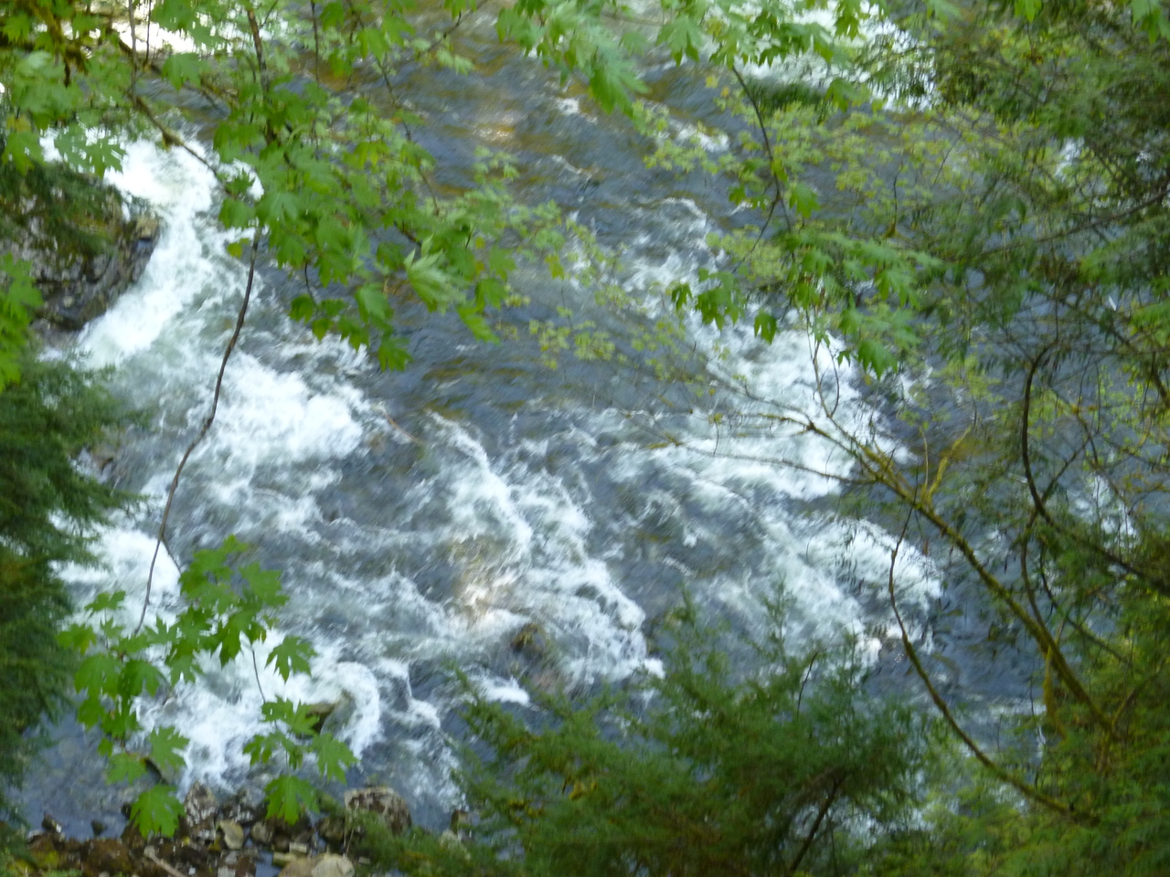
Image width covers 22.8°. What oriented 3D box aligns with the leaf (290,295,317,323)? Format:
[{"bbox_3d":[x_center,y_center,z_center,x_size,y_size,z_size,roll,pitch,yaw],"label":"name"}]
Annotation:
[{"bbox_3d":[-1.109,-0.512,11.435,0.120,0.100,0.070,0,35,0],"label":"leaf"}]

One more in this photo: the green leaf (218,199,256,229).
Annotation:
[{"bbox_3d":[-1.366,-0.879,11.385,0.150,0.120,0.080,0,35,0],"label":"green leaf"}]

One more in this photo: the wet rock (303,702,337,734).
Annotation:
[{"bbox_3d":[-2.617,2.780,28.748,0.400,0.300,0.360,0,35,0],"label":"wet rock"}]

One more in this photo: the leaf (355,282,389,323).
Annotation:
[{"bbox_3d":[-0.804,-0.514,11.000,0.131,0.128,0.070,-2,28,-4],"label":"leaf"}]

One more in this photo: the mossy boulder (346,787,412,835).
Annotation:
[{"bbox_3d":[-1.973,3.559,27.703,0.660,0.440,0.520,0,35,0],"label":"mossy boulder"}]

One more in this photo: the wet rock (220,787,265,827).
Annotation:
[{"bbox_3d":[-3.249,3.509,27.589,0.450,0.330,0.380,0,35,0],"label":"wet rock"}]

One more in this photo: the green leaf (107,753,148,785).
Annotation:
[{"bbox_3d":[-1.794,1.296,11.400,0.165,0.086,0.090,-5,28,-9],"label":"green leaf"}]

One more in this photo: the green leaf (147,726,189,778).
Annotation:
[{"bbox_3d":[-1.554,1.166,10.827,0.170,0.160,0.100,0,35,0],"label":"green leaf"}]

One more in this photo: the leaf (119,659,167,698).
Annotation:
[{"bbox_3d":[-1.718,0.933,11.300,0.185,0.134,0.080,-5,28,-9],"label":"leaf"}]

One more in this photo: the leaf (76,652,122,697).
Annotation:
[{"bbox_3d":[-1.892,0.919,11.300,0.178,0.151,0.080,-5,28,-10],"label":"leaf"}]

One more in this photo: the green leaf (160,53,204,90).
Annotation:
[{"bbox_3d":[-1.527,-1.389,11.000,0.166,0.118,0.080,-4,28,-7],"label":"green leaf"}]

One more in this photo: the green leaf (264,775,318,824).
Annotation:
[{"bbox_3d":[-1.153,1.418,11.400,0.215,0.180,0.080,-3,28,-6],"label":"green leaf"}]

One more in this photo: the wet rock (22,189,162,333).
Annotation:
[{"bbox_3d":[-5.781,-2.076,33.949,1.750,1.400,1.400,0,35,0],"label":"wet rock"}]

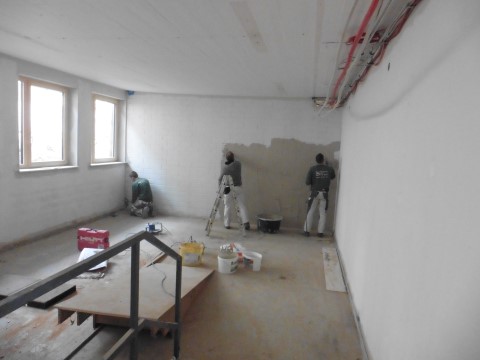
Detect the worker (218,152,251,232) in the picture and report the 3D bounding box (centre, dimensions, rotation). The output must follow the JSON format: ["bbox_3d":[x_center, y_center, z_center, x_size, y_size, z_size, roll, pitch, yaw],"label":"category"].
[{"bbox_3d":[-0.092,0.213,7.150,0.600,1.630,0.520,2,6,-10],"label":"worker"}]

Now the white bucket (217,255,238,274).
[{"bbox_3d":[-0.170,1.182,4.757,0.300,0.225,0.300,3,6,0],"label":"white bucket"}]

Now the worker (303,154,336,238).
[{"bbox_3d":[1.639,0.308,6.840,0.560,1.720,0.450,5,6,12],"label":"worker"}]

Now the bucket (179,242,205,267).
[{"bbox_3d":[-0.710,1.114,4.966,0.355,0.250,0.355,5,6,12],"label":"bucket"}]

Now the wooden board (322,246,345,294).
[{"bbox_3d":[1.446,1.334,5.184,0.250,0.025,1.860,5,6,12],"label":"wooden board"}]

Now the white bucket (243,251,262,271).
[{"bbox_3d":[0.185,1.201,4.900,0.285,0.200,0.285,3,6,0],"label":"white bucket"}]

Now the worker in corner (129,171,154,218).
[{"bbox_3d":[-2.286,0.342,7.643,0.640,1.000,0.500,9,9,43],"label":"worker in corner"}]

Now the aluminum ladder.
[{"bbox_3d":[-0.260,0.496,6.597,0.720,1.170,0.410,2,6,-11],"label":"aluminum ladder"}]

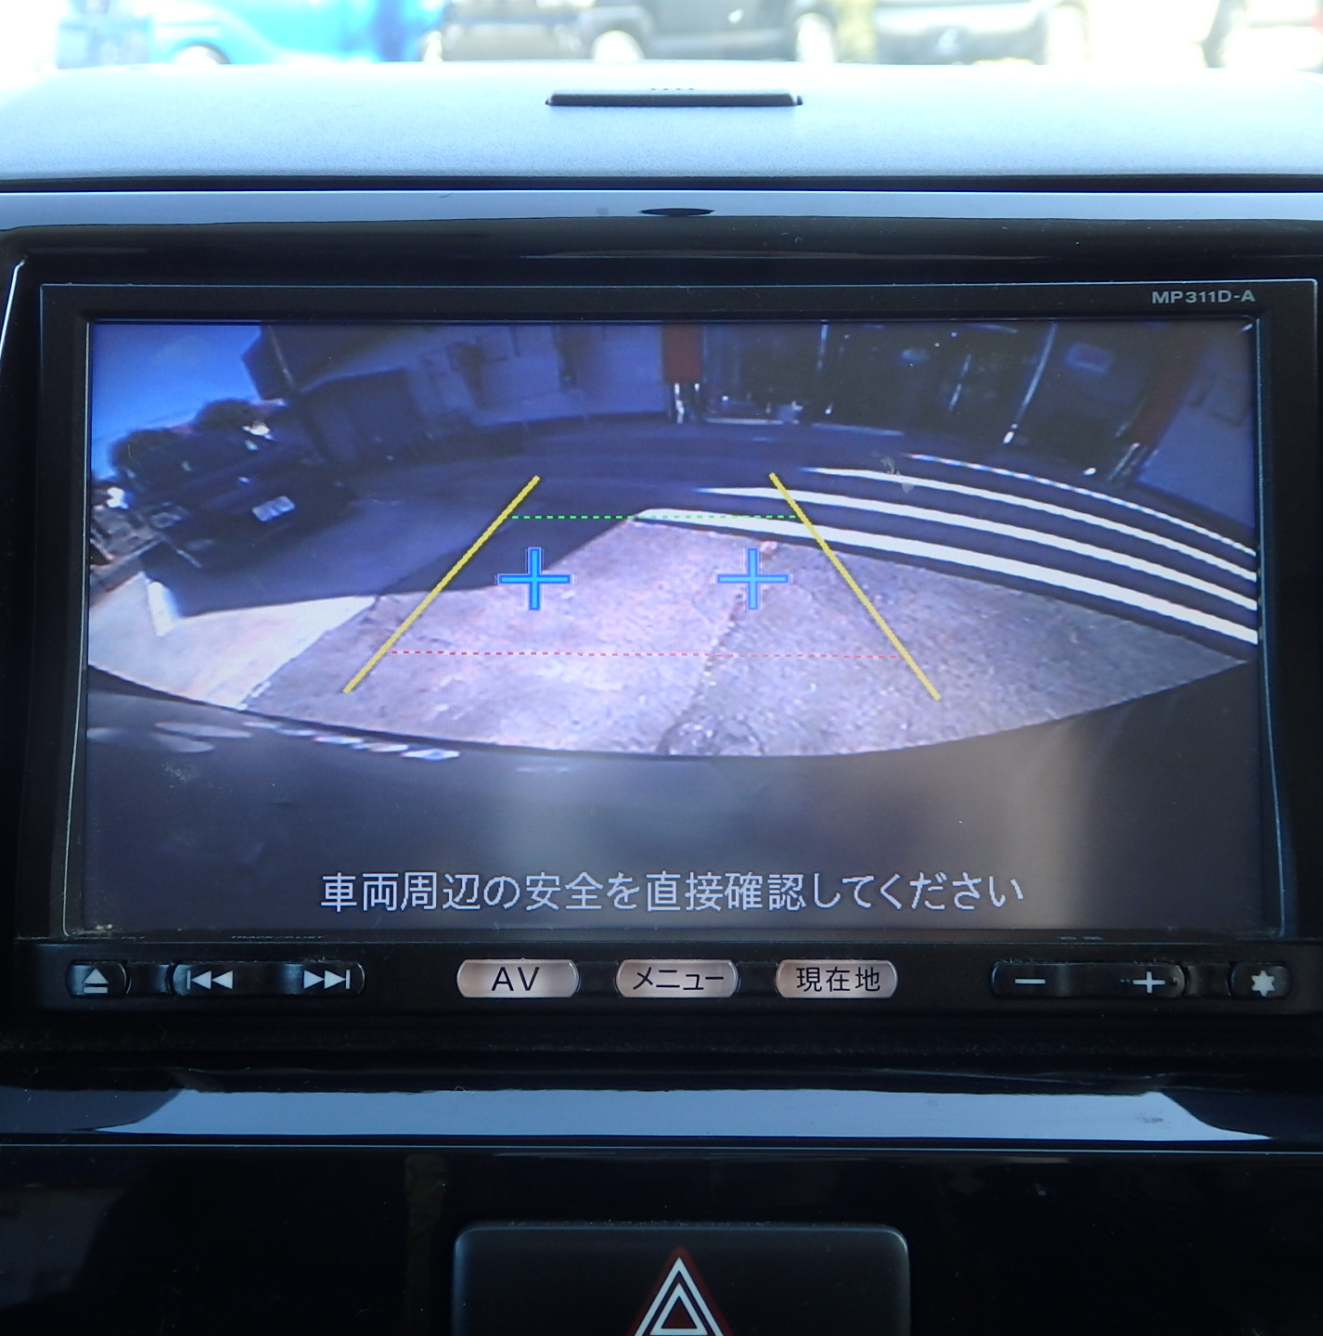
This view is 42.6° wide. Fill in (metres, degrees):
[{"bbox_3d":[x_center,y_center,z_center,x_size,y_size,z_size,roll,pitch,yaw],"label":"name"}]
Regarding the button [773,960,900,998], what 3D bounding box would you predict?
[{"bbox_3d":[0.023,0.041,0.227,0.016,0.005,0.004,0,-5,1],"label":"button"}]

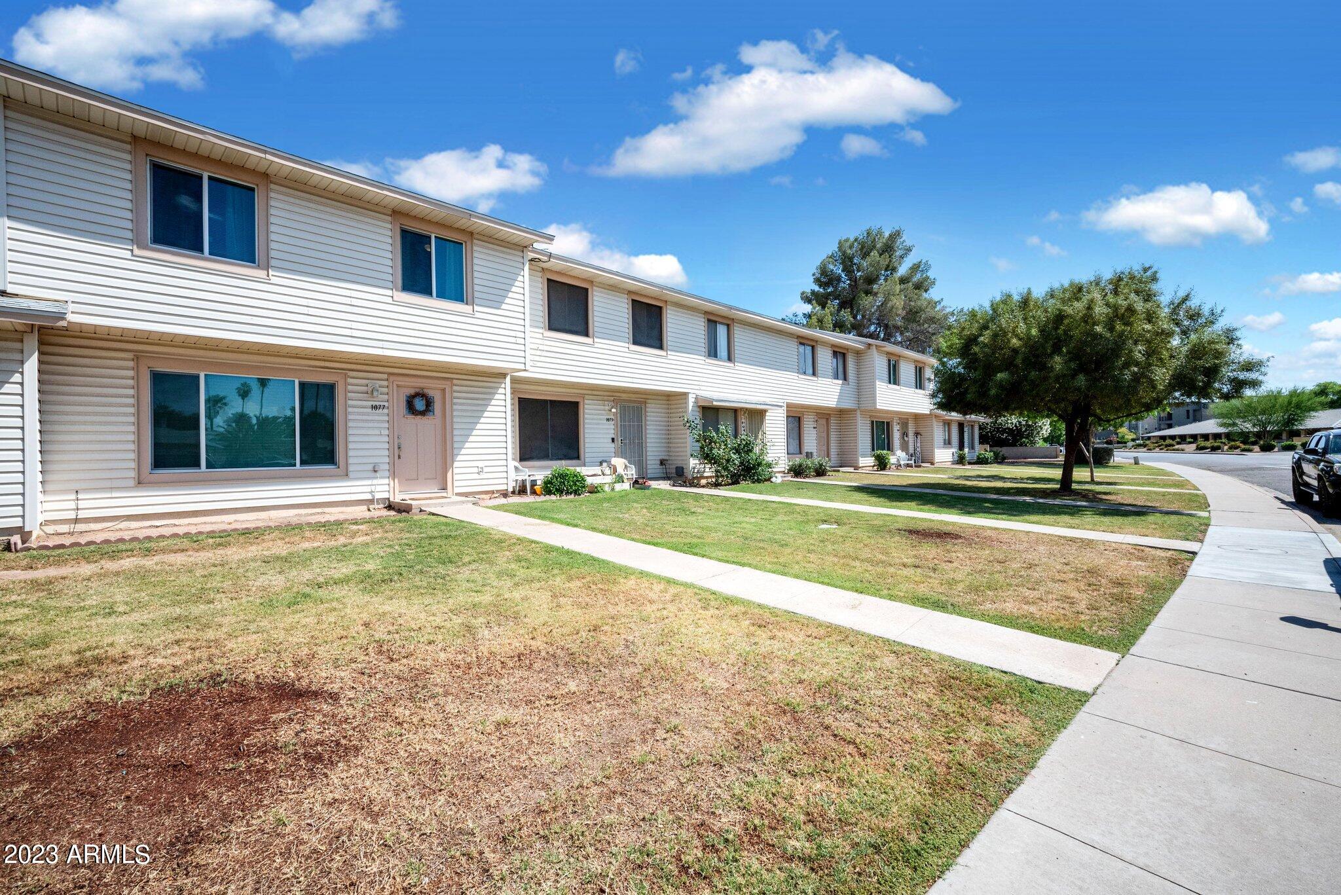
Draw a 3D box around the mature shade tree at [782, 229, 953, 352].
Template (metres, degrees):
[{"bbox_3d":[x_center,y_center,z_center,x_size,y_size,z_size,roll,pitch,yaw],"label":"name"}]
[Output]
[{"bbox_3d":[16.200,-8.500,46.000,12.000,19.000,11.500,-1,-1,0],"label":"mature shade tree"}]

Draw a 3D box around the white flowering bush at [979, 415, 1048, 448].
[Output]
[{"bbox_3d":[29.300,-1.200,48.000,5.600,3.800,4.300,-2,-1,31],"label":"white flowering bush"}]

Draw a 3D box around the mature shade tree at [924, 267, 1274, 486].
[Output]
[{"bbox_3d":[10.600,-1.820,14.700,7.200,5.900,6.800,-1,-1,0],"label":"mature shade tree"}]

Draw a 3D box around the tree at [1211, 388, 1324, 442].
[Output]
[{"bbox_3d":[63.800,-3.000,60.000,8.200,6.700,8.000,-1,-1,0],"label":"tree"}]

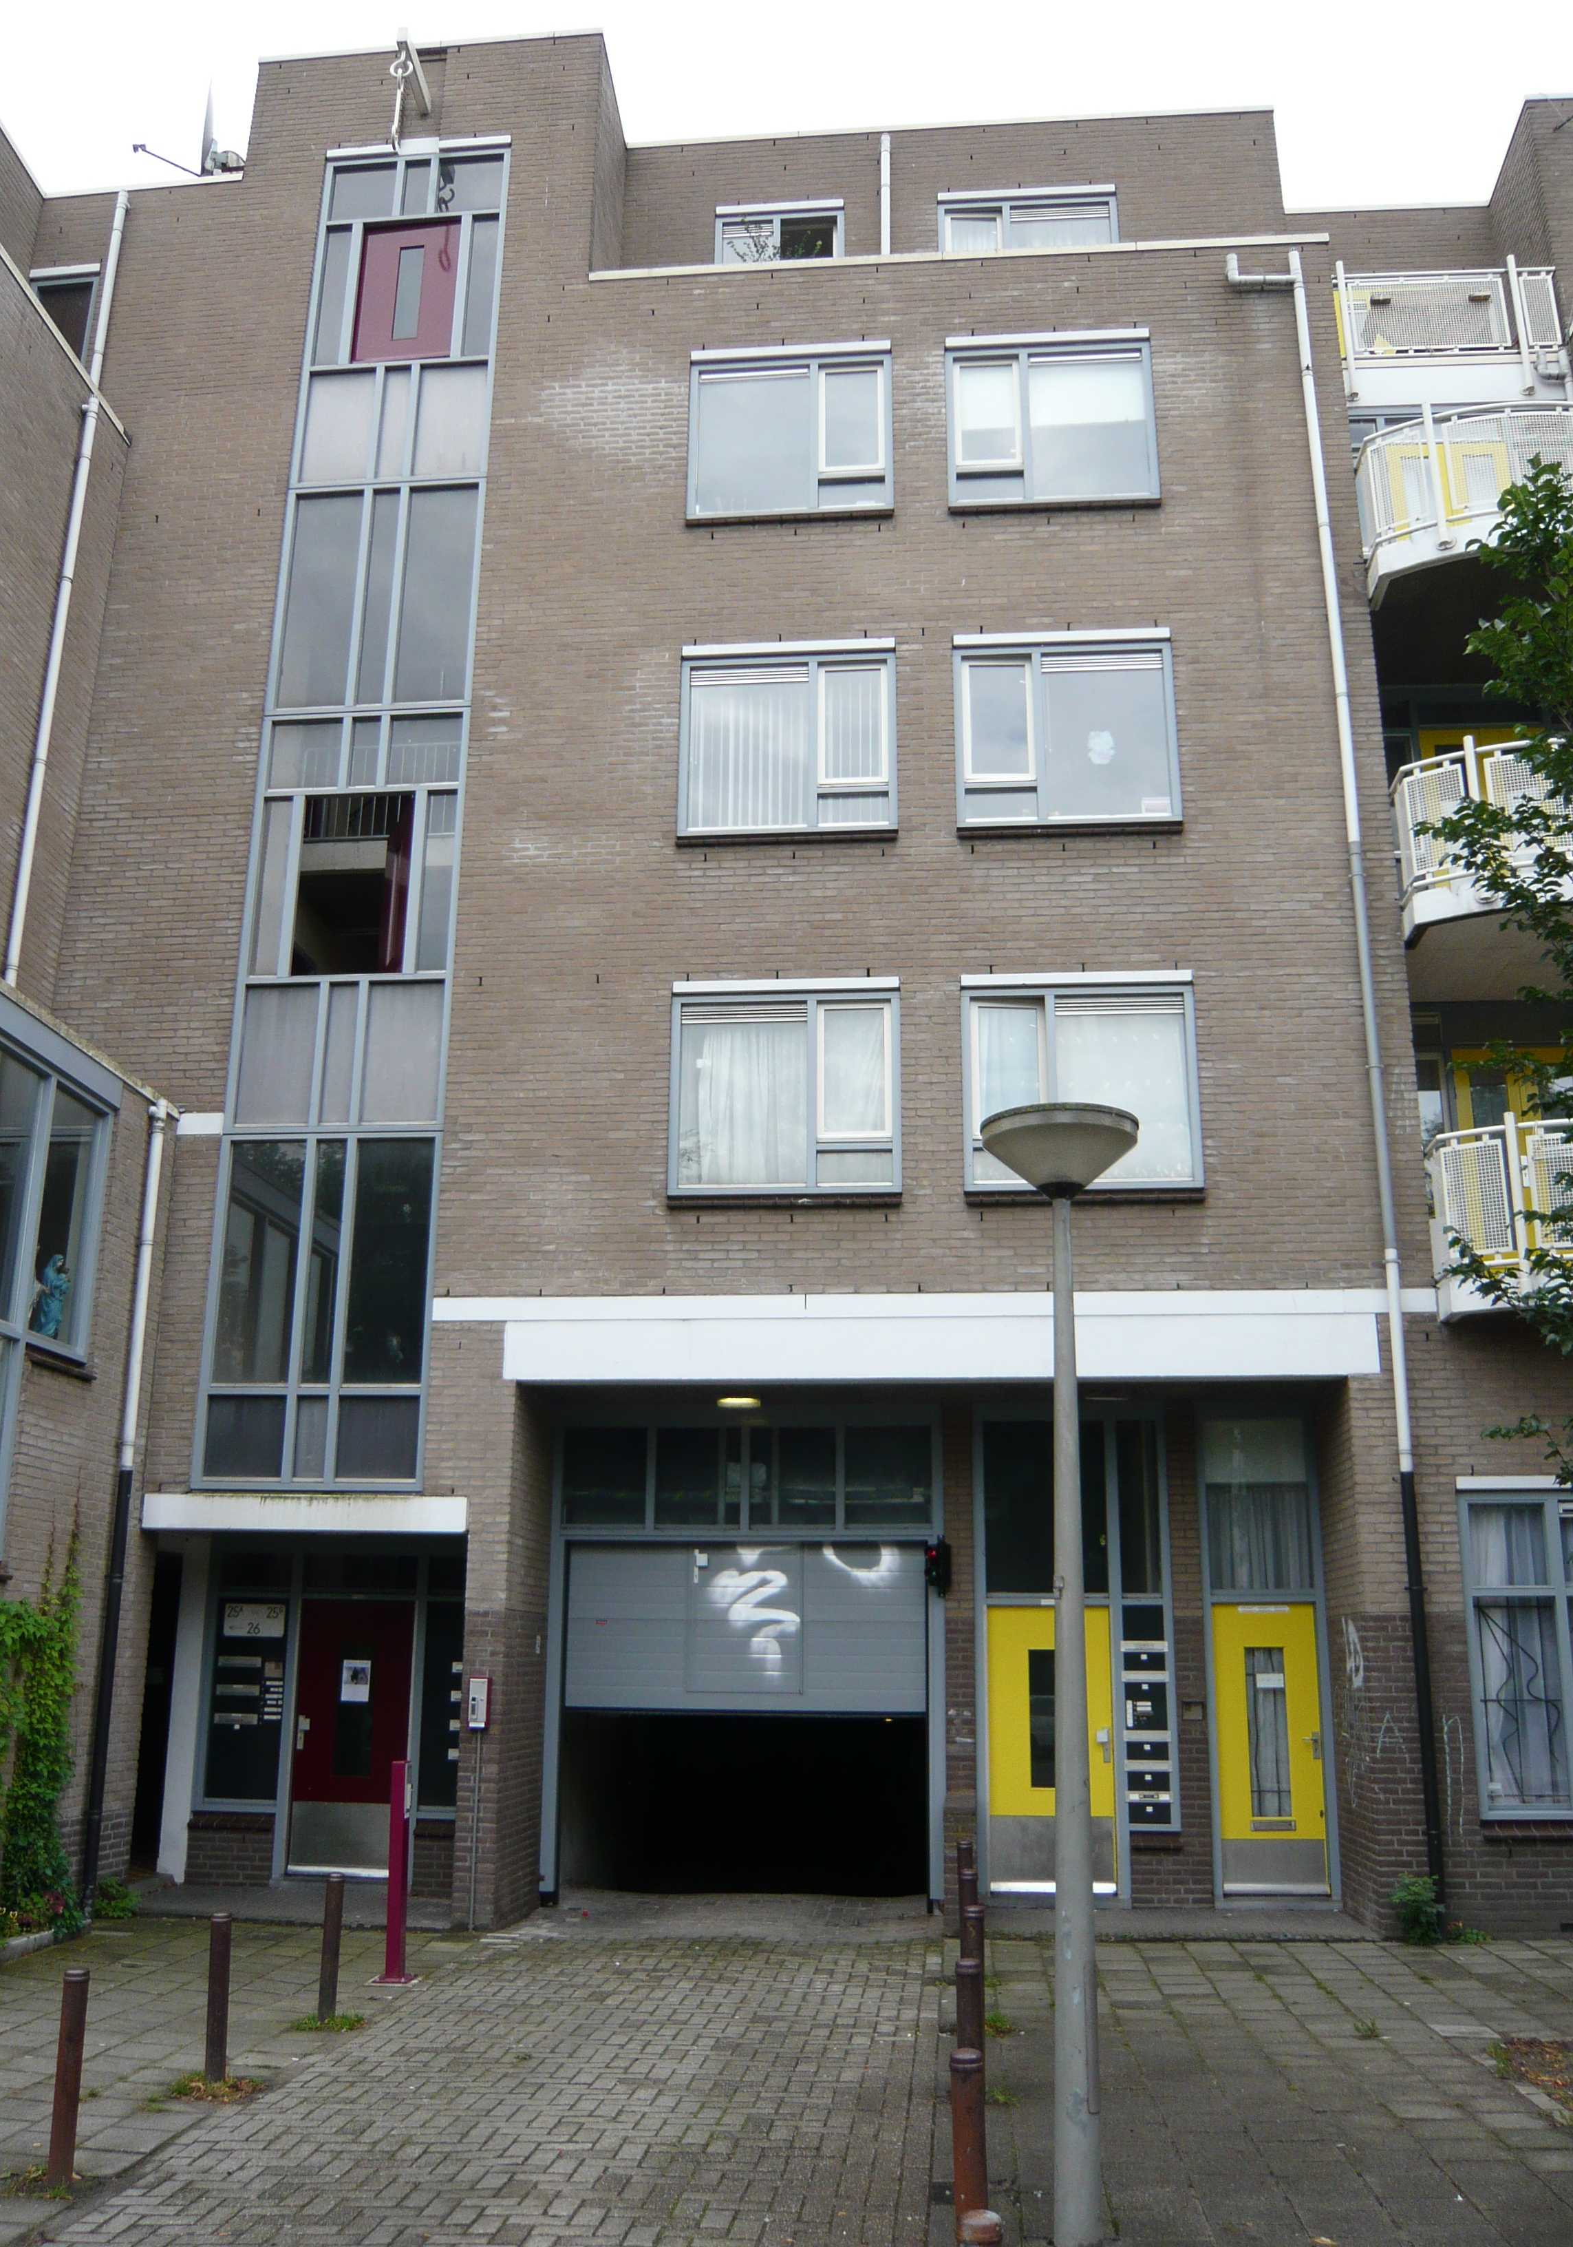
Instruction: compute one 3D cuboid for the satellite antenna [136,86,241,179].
[{"bbox_3d":[-5.397,-8.831,16.276,0.700,0.820,0.800,8,-18,-23],"label":"satellite antenna"}]

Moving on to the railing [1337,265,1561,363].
[{"bbox_3d":[5.569,-6.926,15.465,2.080,1.000,0.100,-1,-16,5],"label":"railing"}]

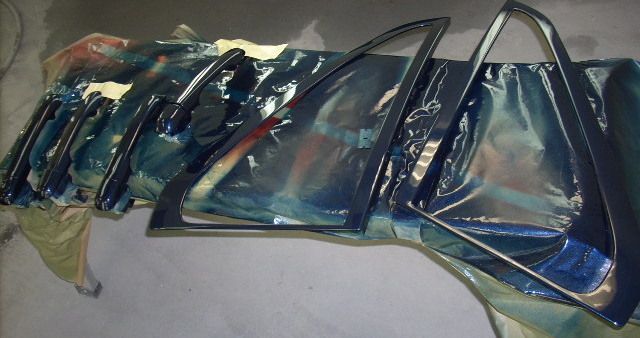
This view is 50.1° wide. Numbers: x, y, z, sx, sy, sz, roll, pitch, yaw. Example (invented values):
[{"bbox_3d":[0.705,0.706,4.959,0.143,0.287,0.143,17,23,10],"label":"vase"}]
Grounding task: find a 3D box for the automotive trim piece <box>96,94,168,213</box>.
[{"bbox_3d":[-0.304,-0.033,1.138,0.034,0.042,0.241,6,51,10],"label":"automotive trim piece"}]

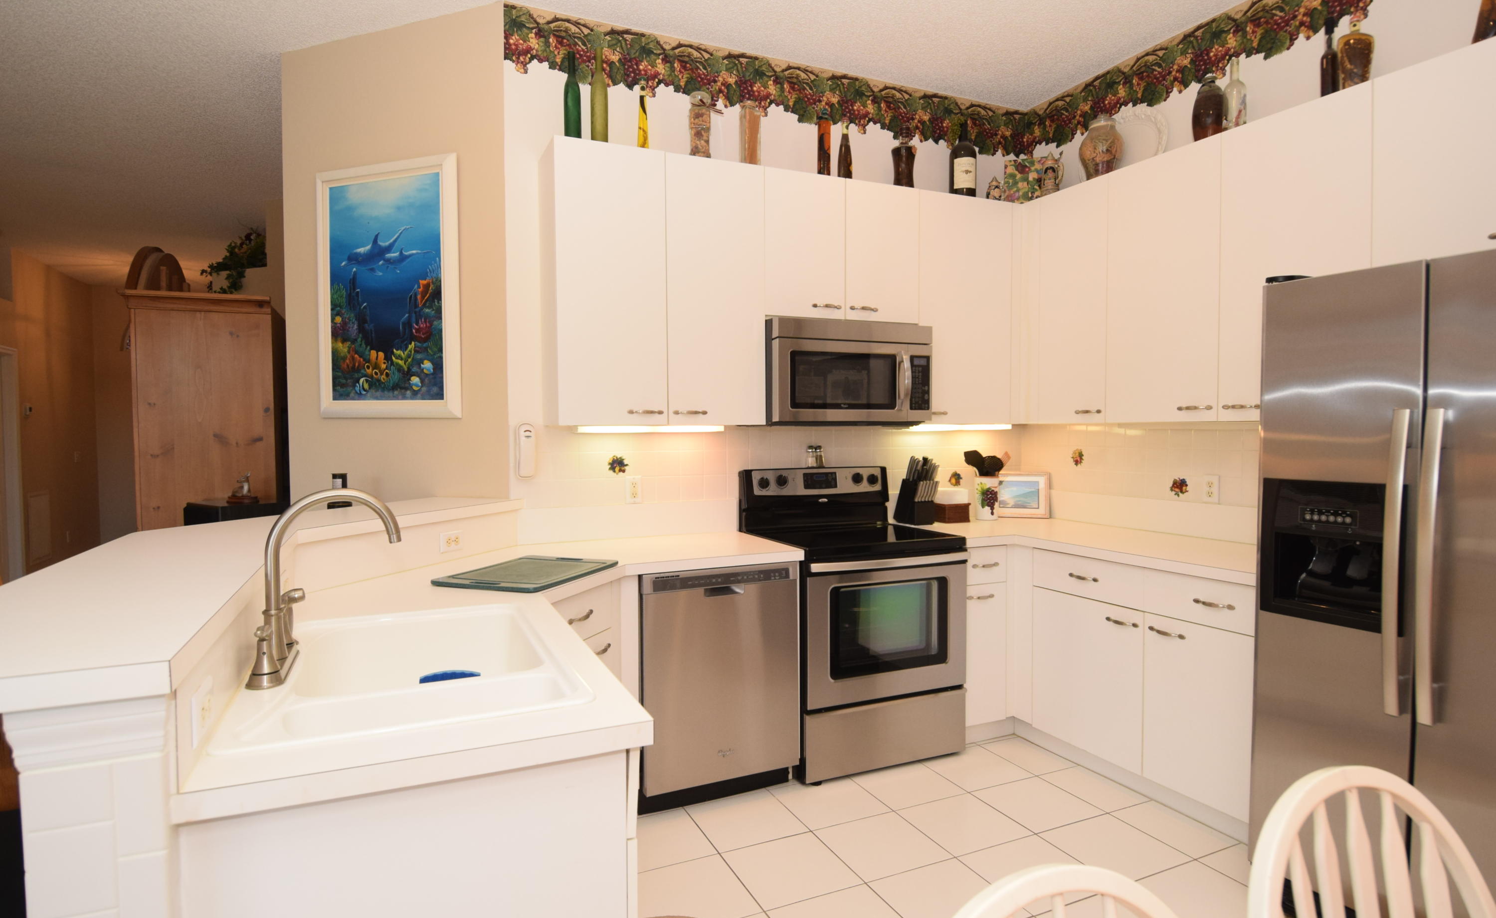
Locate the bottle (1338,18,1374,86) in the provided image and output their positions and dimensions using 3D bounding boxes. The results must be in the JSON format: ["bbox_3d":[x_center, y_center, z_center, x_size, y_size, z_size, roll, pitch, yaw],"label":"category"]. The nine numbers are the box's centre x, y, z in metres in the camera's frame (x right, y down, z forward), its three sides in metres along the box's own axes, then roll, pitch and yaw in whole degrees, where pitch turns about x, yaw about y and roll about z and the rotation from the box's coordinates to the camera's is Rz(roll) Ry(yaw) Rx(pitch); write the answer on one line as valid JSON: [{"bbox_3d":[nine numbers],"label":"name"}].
[{"bbox_3d":[1.960,-1.292,2.408,0.096,0.253,0.070,2,3,44],"label":"bottle"}]

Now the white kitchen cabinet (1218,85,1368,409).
[{"bbox_3d":[1.950,-0.650,2.565,0.313,1.034,0.469,-1,2,-24],"label":"white kitchen cabinet"}]

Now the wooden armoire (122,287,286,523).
[{"bbox_3d":[-3.020,0.186,4.356,0.625,2.075,1.150,-1,2,-24],"label":"wooden armoire"}]

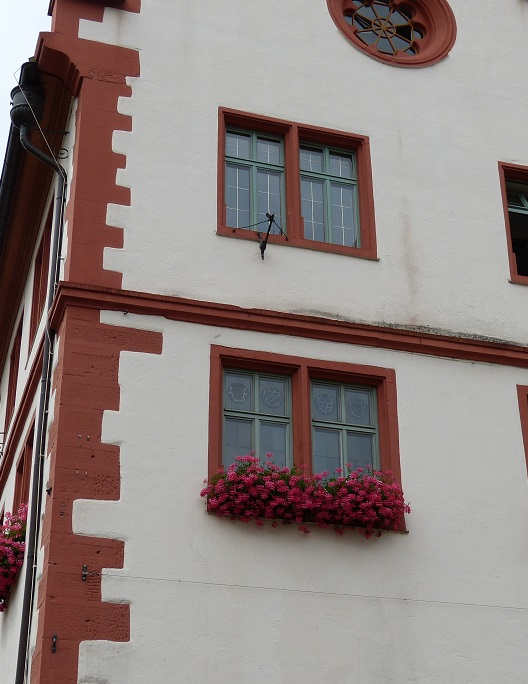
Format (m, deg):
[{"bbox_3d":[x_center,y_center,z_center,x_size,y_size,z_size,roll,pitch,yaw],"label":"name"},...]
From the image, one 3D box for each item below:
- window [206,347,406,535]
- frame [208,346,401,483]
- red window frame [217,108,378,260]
[{"bbox_3d":[0.411,1.016,13.151,2.052,1.836,0.250,8,-29,-16],"label":"window"},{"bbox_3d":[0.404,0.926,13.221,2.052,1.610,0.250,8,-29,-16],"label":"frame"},{"bbox_3d":[0.339,-1.739,14.626,1.842,1.701,0.250,8,-29,-16],"label":"red window frame"}]

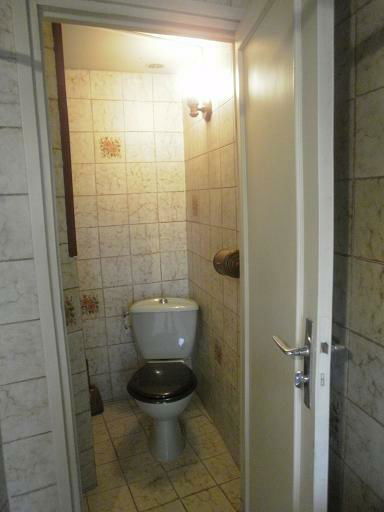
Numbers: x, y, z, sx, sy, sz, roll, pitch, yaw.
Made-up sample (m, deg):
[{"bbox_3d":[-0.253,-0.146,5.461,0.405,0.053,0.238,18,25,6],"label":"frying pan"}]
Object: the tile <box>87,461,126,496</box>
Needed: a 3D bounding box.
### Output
[{"bbox_3d":[-0.444,1.123,1.938,0.197,0.010,0.197,-5,9,-23],"label":"tile"}]

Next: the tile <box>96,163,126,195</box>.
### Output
[{"bbox_3d":[-0.518,-0.496,2.484,0.198,0.200,0.010,-4,8,-15],"label":"tile"}]

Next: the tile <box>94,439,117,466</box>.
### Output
[{"bbox_3d":[-0.522,1.088,2.106,0.198,0.010,0.198,-5,9,-22],"label":"tile"}]

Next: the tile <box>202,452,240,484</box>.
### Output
[{"bbox_3d":[0.168,1.086,1.963,0.175,0.010,0.198,-5,9,-22],"label":"tile"}]

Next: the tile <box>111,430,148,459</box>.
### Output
[{"bbox_3d":[-0.340,1.084,2.190,0.197,0.010,0.197,-5,9,-23],"label":"tile"}]

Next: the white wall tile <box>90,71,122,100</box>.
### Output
[{"bbox_3d":[-0.536,-1.062,2.410,0.198,0.182,0.010,-4,8,-15],"label":"white wall tile"}]

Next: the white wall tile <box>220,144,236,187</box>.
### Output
[{"bbox_3d":[0.175,-0.428,1.837,0.010,0.200,0.196,-4,8,-15],"label":"white wall tile"}]

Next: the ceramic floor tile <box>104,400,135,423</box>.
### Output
[{"bbox_3d":[-0.492,1.043,2.563,0.199,0.010,0.197,-5,9,-22],"label":"ceramic floor tile"}]

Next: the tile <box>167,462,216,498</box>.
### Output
[{"bbox_3d":[-0.002,1.116,1.919,0.199,0.010,0.197,-5,9,-22],"label":"tile"}]

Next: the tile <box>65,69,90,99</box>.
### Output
[{"bbox_3d":[-0.710,-1.064,2.375,0.158,0.160,0.010,-4,8,-17],"label":"tile"}]

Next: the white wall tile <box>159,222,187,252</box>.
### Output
[{"bbox_3d":[-0.126,-0.126,2.619,0.197,0.199,0.010,-4,9,-15],"label":"white wall tile"}]

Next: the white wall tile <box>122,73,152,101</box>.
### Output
[{"bbox_3d":[-0.348,-1.079,2.458,0.198,0.180,0.010,-5,8,-19],"label":"white wall tile"}]

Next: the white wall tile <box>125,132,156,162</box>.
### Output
[{"bbox_3d":[-0.333,-0.702,2.483,0.197,0.199,0.010,-4,9,-15],"label":"white wall tile"}]

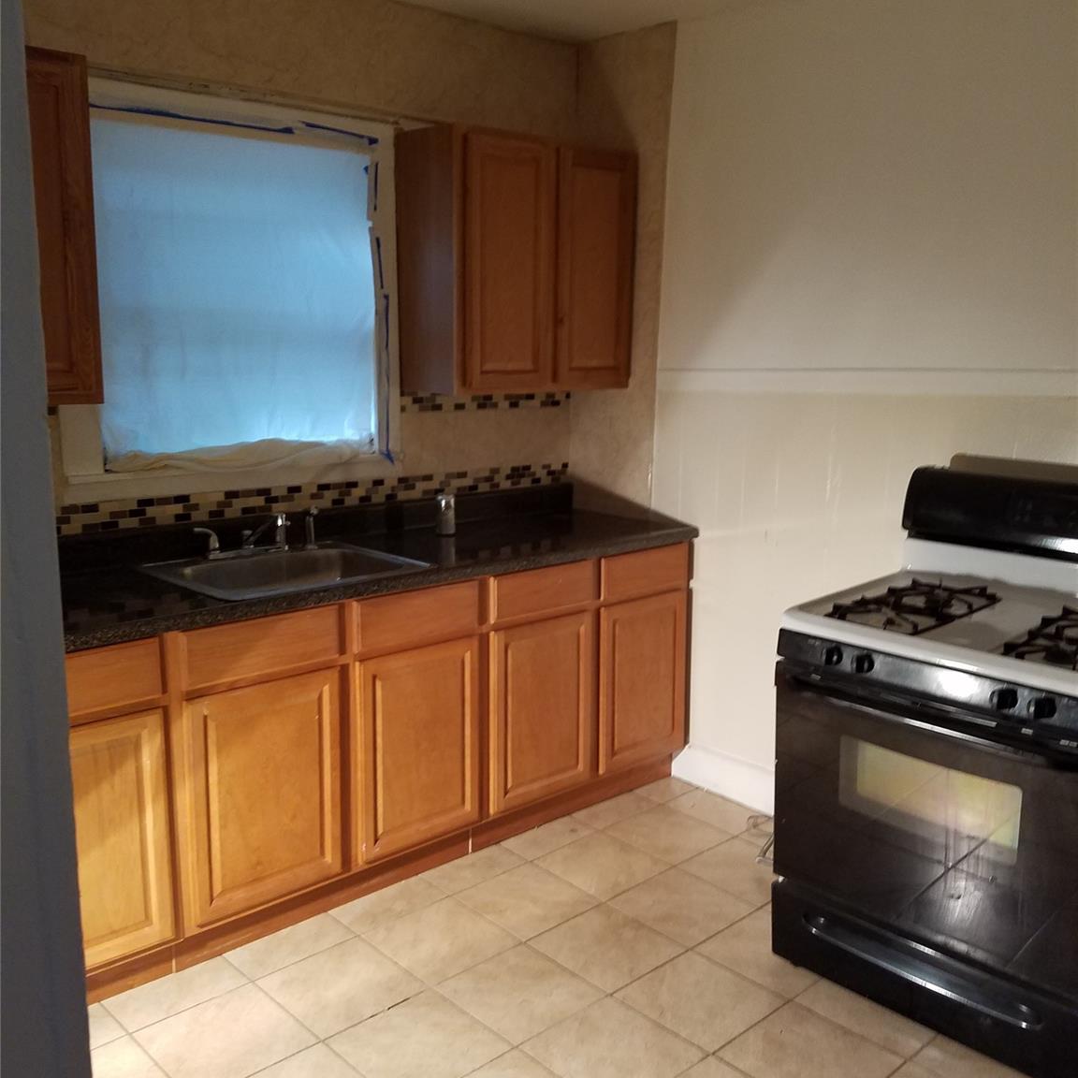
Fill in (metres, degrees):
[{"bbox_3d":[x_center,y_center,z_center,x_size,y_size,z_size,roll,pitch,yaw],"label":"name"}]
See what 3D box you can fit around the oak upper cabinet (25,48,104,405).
[{"bbox_3d":[-1.314,-0.699,2.439,0.500,0.781,0.326,-9,14,-43],"label":"oak upper cabinet"}]

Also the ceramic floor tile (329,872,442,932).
[{"bbox_3d":[-0.408,1.011,2.964,0.299,0.010,0.163,-9,14,-42],"label":"ceramic floor tile"}]

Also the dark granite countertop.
[{"bbox_3d":[-0.469,0.025,3.116,2.209,0.139,0.611,-9,14,-43],"label":"dark granite countertop"}]

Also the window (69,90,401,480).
[{"bbox_3d":[-0.851,-0.700,3.077,1.056,1.023,0.100,-9,14,-43],"label":"window"}]

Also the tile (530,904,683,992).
[{"bbox_3d":[0.177,1.060,2.807,0.300,0.010,0.300,-9,14,-43],"label":"tile"}]

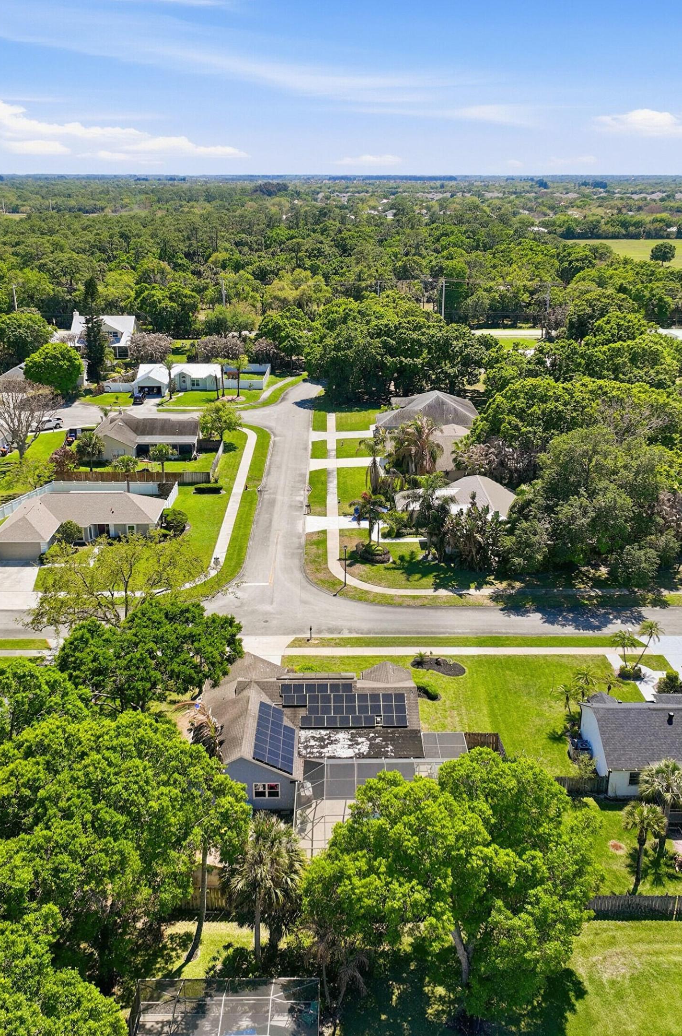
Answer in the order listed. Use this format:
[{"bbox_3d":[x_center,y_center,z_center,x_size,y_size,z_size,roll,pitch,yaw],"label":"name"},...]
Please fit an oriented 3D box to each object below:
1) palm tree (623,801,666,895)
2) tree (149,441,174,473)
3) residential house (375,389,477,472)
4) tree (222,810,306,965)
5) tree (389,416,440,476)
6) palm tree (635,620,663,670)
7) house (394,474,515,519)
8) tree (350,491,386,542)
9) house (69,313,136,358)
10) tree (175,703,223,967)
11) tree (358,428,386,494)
[{"bbox_3d":[18.041,20.066,57.871,2.573,6.372,2.500,0,20,0],"label":"palm tree"},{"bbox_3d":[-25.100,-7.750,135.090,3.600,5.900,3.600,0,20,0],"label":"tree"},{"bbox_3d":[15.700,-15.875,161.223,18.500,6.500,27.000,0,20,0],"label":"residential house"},{"bbox_3d":[-4.300,21.232,54.161,4.700,9.600,4.700,0,20,0],"label":"tree"},{"bbox_3d":[11.000,-10.337,141.958,7.400,9.200,7.200,0,20,0],"label":"tree"},{"bbox_3d":[26.956,11.387,84.408,2.463,4.689,2.300,0,20,0],"label":"palm tree"},{"bbox_3d":[15.600,-2.423,125.680,17.200,5.400,14.800,0,20,0],"label":"house"},{"bbox_3d":[3.400,-0.050,112.990,4.200,6.400,4.200,0,20,0],"label":"tree"},{"bbox_3d":[-57.650,-44.903,233.201,15.300,9.600,12.800,0,20,0],"label":"house"},{"bbox_3d":[-7.315,17.235,51.184,2.732,16.236,2.500,0,20,0],"label":"tree"},{"bbox_3d":[4.200,-7.170,129.340,3.800,8.700,3.800,0,20,0],"label":"tree"}]

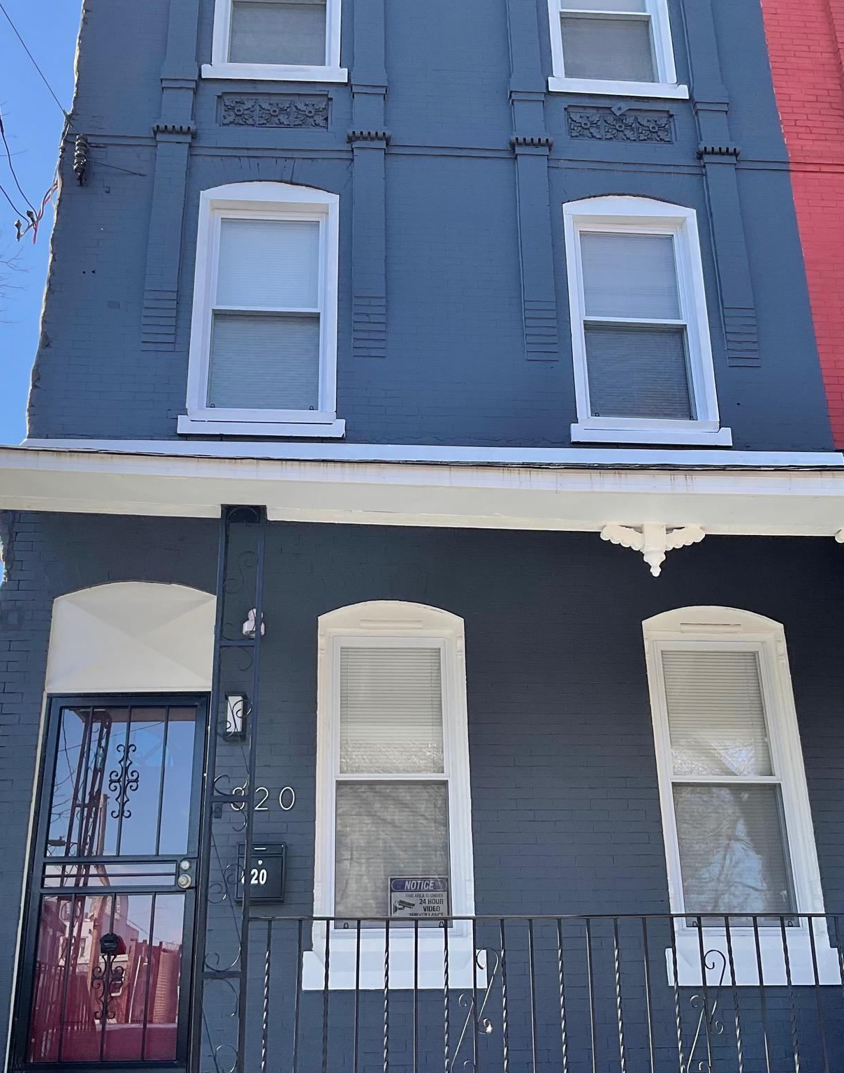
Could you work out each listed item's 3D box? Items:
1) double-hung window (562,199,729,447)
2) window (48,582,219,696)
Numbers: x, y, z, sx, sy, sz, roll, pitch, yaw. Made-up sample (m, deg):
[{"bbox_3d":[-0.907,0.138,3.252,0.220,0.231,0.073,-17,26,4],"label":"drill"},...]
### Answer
[{"bbox_3d":[1.512,-1.530,8.368,1.020,2.020,0.150,1,-22,-4],"label":"double-hung window"},{"bbox_3d":[-1.750,0.608,7.272,0.990,0.705,0.100,1,-22,-4],"label":"window"}]

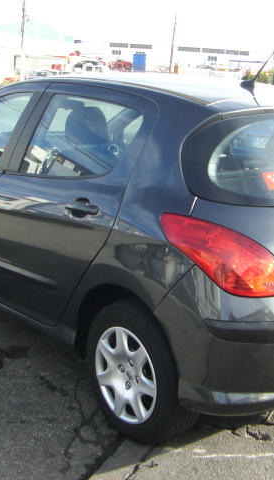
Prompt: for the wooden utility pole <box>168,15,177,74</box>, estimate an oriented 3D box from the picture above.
[{"bbox_3d":[4.124,-21.560,81.038,0.270,8.400,0.270,4,14,0],"label":"wooden utility pole"}]

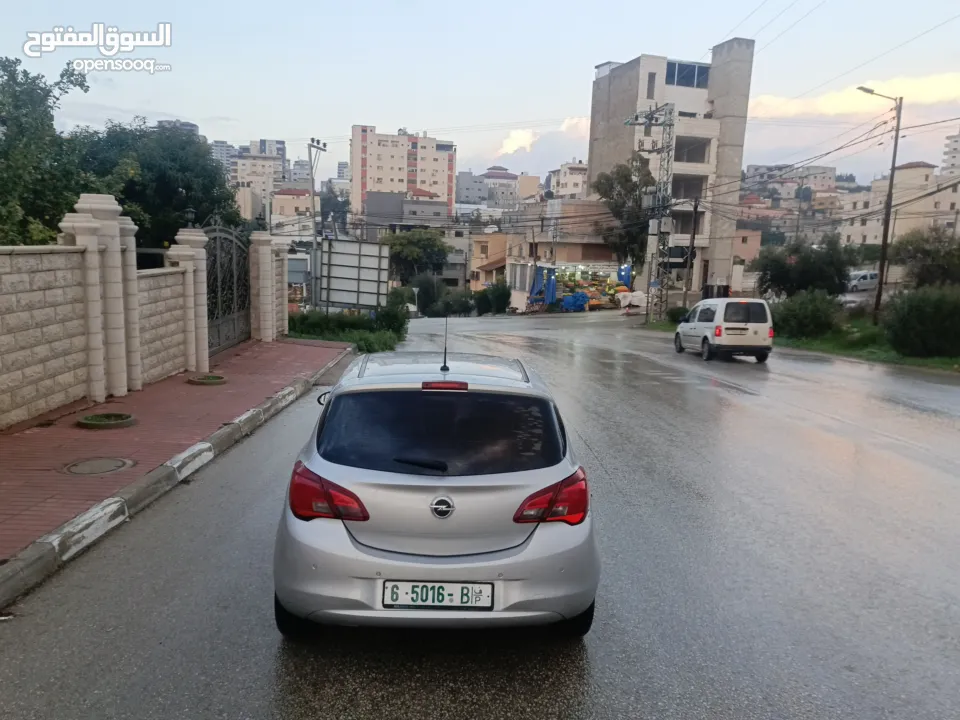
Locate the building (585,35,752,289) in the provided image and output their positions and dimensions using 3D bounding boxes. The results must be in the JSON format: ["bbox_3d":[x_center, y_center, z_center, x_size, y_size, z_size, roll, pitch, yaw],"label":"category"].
[{"bbox_3d":[16.825,-17.369,61.926,9.064,21.134,11.685,-1,9,-19],"label":"building"}]

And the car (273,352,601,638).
[{"bbox_3d":[-0.280,0.650,5.070,1.750,1.480,4.020,2,8,-3],"label":"car"}]

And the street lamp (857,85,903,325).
[{"bbox_3d":[17.433,-6.757,29.460,2.000,10.294,0.350,0,9,-14],"label":"street lamp"}]

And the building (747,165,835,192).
[{"bbox_3d":[120.744,-69.772,258.000,31.000,11.000,14.000,4,10,9],"label":"building"}]

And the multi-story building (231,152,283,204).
[{"bbox_3d":[-102.044,-81.025,306.757,23.438,25.690,18.000,0,9,-12],"label":"multi-story building"}]

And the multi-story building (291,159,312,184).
[{"bbox_3d":[-77.730,-82.819,296.909,9.585,12.200,14.000,2,9,0],"label":"multi-story building"}]

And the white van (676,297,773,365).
[{"bbox_3d":[7.640,-1.030,21.400,1.800,1.830,4.420,1,6,1],"label":"white van"}]

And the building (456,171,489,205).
[{"bbox_3d":[-2.775,-65.917,256.909,12.019,12.770,14.000,2,9,0],"label":"building"}]

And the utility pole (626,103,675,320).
[{"bbox_3d":[11.519,-10.015,45.500,3.400,14.500,1.700,2,9,0],"label":"utility pole"}]

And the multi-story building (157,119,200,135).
[{"bbox_3d":[-148.986,-97.919,330.000,20.000,38.000,18.000,-2,10,-22],"label":"multi-story building"}]

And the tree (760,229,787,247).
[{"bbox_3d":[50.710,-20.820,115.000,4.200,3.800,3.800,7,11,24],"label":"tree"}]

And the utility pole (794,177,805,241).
[{"bbox_3d":[38.024,-17.111,79.284,0.300,8.980,0.300,1,9,0],"label":"utility pole"}]

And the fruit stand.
[{"bbox_3d":[8.515,-5.466,49.500,5.400,3.300,2.600,-1,10,-17],"label":"fruit stand"}]

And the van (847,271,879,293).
[{"bbox_3d":[33.363,-6.844,57.865,4.400,1.800,1.800,0,9,-15],"label":"van"}]

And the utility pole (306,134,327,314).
[{"bbox_3d":[-8.966,-7.367,37.300,0.350,9.560,2.100,5,11,23],"label":"utility pole"}]

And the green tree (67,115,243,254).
[{"bbox_3d":[-9.966,-4.131,20.517,5.200,6.353,5.200,2,9,0],"label":"green tree"}]

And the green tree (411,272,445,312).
[{"bbox_3d":[-3.732,-4.766,47.771,2.500,3.006,2.500,2,9,0],"label":"green tree"}]

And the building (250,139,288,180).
[{"bbox_3d":[-128.186,-117.028,407.214,22.236,32.412,20.000,0,9,-12],"label":"building"}]

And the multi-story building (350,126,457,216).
[{"bbox_3d":[-21.999,-50.976,189.728,28.750,27.085,16.000,1,9,-10],"label":"multi-story building"}]

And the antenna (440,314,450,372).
[{"bbox_3d":[-0.189,-0.099,3.750,0.050,0.380,0.050,2,36,-1],"label":"antenna"}]

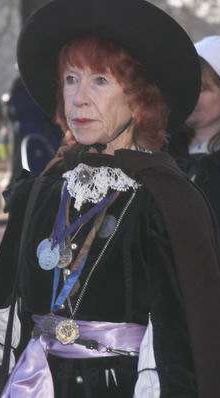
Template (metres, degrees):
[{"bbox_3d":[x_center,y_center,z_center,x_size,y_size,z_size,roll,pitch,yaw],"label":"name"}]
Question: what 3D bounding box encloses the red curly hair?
[{"bbox_3d":[0.005,-0.194,3.550,0.190,0.220,0.205,2,4,31],"label":"red curly hair"}]

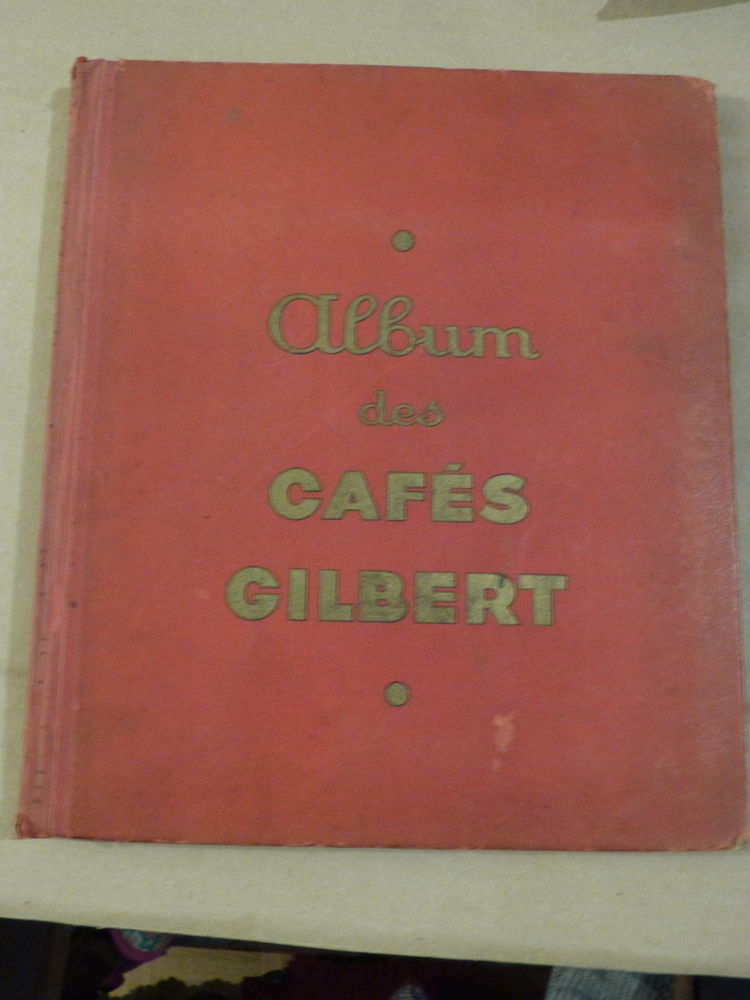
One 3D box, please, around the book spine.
[{"bbox_3d":[-0.113,-0.025,0.347,0.019,0.018,0.291,1,82,-1],"label":"book spine"}]

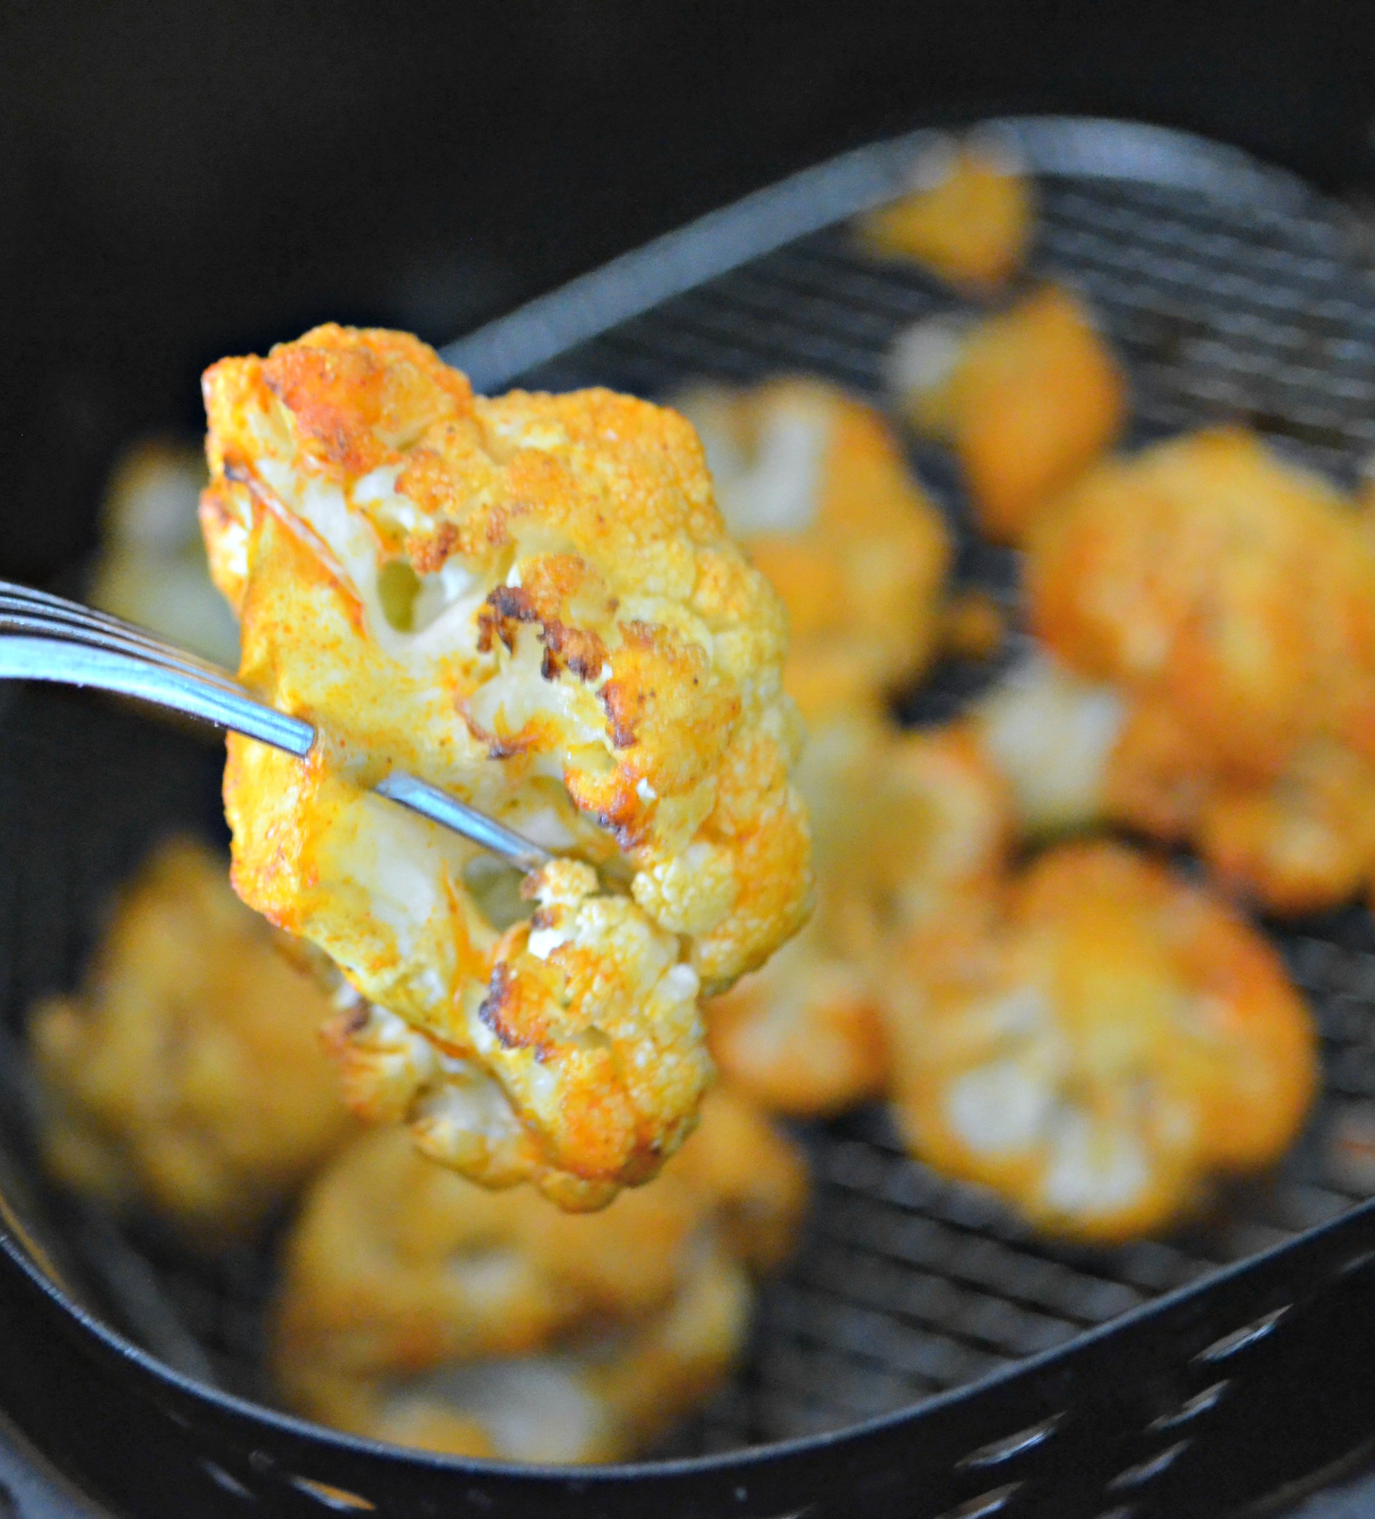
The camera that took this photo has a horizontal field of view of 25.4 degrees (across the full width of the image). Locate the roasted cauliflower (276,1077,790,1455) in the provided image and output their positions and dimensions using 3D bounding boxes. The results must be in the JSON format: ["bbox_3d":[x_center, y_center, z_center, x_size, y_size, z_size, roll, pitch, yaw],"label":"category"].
[{"bbox_3d":[-0.013,0.046,0.272,0.046,0.032,0.033,-9,50,0],"label":"roasted cauliflower"}]

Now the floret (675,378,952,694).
[{"bbox_3d":[0.012,-0.024,0.330,0.032,0.028,0.039,-9,50,0],"label":"floret"}]

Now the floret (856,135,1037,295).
[{"bbox_3d":[0.031,-0.066,0.371,0.021,0.017,0.020,-9,50,0],"label":"floret"}]

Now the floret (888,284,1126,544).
[{"bbox_3d":[0.036,-0.039,0.343,0.025,0.023,0.033,-9,50,0],"label":"floret"}]

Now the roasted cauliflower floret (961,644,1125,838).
[{"bbox_3d":[0.038,-0.002,0.317,0.018,0.015,0.023,-9,50,0],"label":"roasted cauliflower floret"}]

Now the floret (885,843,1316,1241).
[{"bbox_3d":[0.038,0.026,0.284,0.038,0.030,0.037,-9,50,0],"label":"floret"}]

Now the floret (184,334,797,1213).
[{"bbox_3d":[-0.012,0.000,0.206,0.037,0.058,0.036,-6,7,-3],"label":"floret"}]

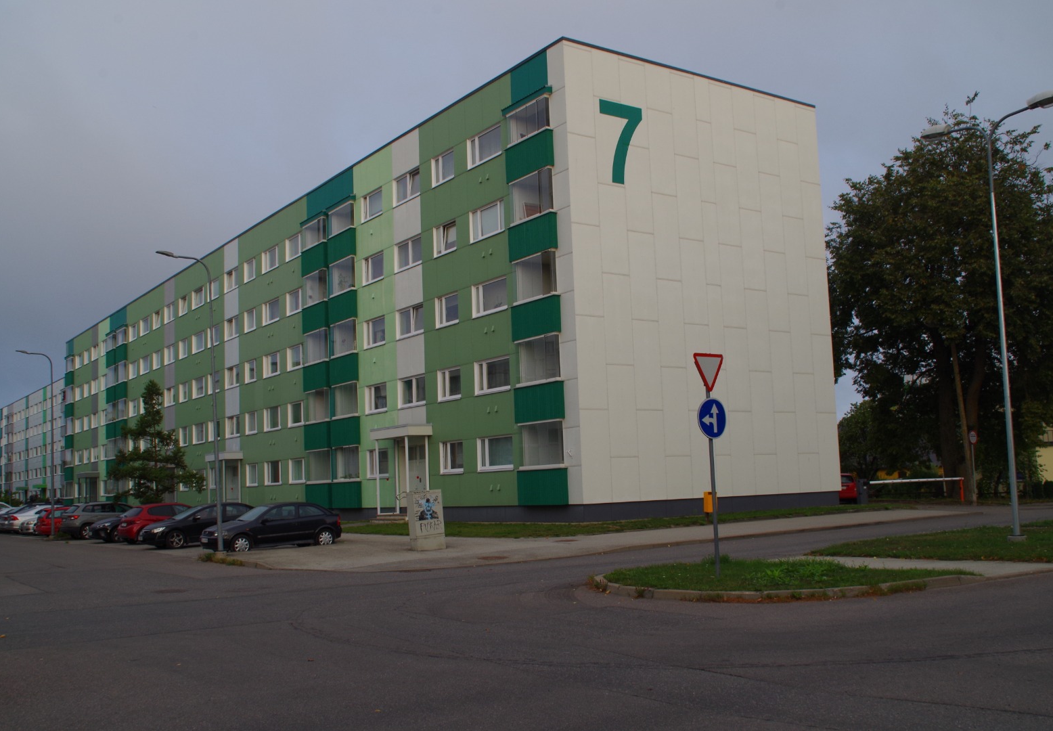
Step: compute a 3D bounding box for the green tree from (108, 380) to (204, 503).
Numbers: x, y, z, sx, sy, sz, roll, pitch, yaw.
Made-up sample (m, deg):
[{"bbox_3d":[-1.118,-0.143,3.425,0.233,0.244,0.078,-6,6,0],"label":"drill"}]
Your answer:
[{"bbox_3d":[-20.185,4.763,59.975,5.200,7.933,5.200,2,-8,-34],"label":"green tree"}]

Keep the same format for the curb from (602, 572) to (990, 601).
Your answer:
[{"bbox_3d":[3.204,2.971,14.762,5.498,0.130,2.800,-5,-7,23],"label":"curb"}]

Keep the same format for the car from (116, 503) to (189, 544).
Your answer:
[{"bbox_3d":[-13.630,6.040,42.300,3.970,1.460,1.740,3,-8,-37],"label":"car"}]

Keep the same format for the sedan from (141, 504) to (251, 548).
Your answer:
[{"bbox_3d":[-10.648,5.314,37.020,4.540,1.440,1.755,2,-8,-35],"label":"sedan"}]

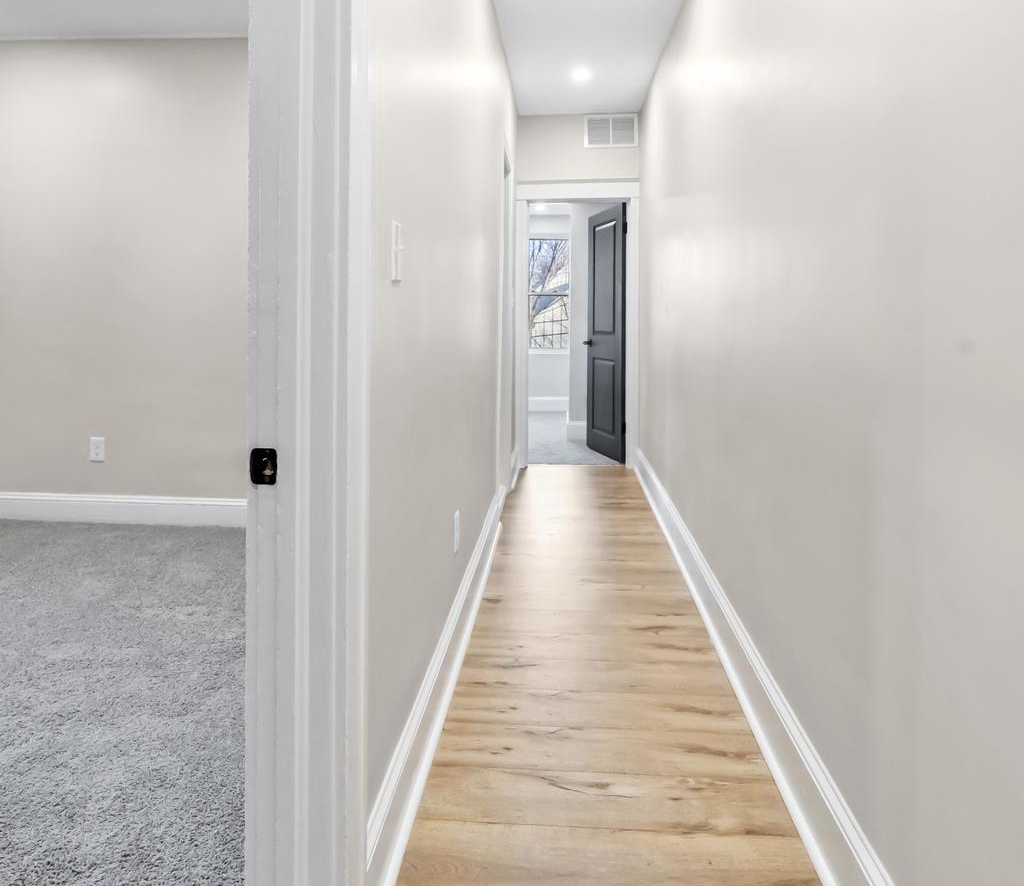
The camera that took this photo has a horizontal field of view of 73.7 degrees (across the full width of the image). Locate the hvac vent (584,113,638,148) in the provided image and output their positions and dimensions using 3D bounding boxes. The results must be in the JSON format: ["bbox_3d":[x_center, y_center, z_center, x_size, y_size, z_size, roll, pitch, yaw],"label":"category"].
[{"bbox_3d":[0.766,-2.418,5.280,0.415,0.265,0.030,0,5,4],"label":"hvac vent"}]

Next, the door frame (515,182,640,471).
[{"bbox_3d":[0.531,-0.892,5.340,0.920,2.170,0.160,0,5,4],"label":"door frame"}]

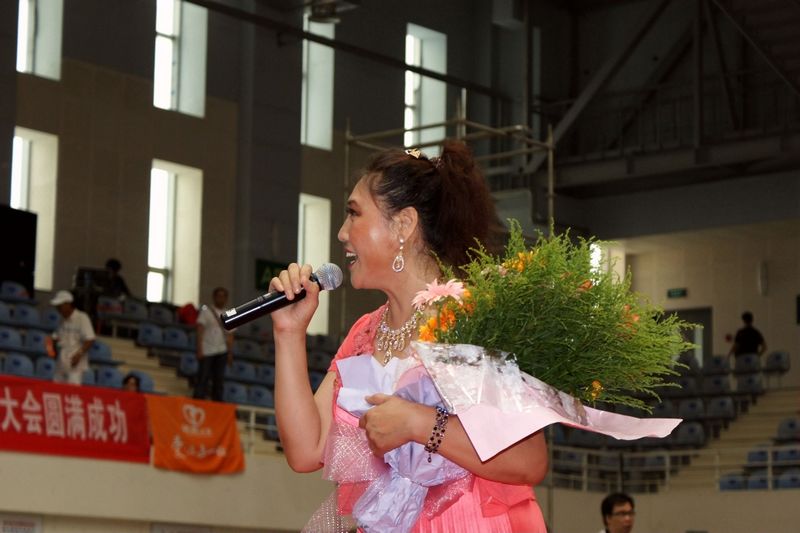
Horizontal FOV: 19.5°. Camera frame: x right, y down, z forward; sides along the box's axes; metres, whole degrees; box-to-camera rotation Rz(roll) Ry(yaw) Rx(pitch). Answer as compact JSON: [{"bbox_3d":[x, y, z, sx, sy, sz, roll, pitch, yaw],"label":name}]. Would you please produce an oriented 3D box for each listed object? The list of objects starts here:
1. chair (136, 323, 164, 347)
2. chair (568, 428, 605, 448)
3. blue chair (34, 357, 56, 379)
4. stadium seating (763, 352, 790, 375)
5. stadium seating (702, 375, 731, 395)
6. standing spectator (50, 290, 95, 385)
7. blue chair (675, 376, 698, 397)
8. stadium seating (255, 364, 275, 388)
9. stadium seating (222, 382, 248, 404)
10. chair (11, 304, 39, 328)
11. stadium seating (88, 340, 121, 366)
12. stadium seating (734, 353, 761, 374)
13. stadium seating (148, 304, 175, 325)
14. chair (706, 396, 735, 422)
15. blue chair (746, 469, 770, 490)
[{"bbox_3d":[-3.177,0.895,30.181,0.400,0.340,0.440,-6,-11,38],"label":"chair"},{"bbox_3d":[2.727,2.489,34.173,0.440,0.340,0.400,4,-9,-18],"label":"chair"},{"bbox_3d":[-3.990,1.206,26.969,0.380,0.340,0.420,-6,-11,38],"label":"blue chair"},{"bbox_3d":[5.749,1.447,35.622,0.440,0.340,0.400,-5,-10,32],"label":"stadium seating"},{"bbox_3d":[4.871,1.839,35.900,0.430,0.360,0.420,-5,-11,32],"label":"stadium seating"},{"bbox_3d":[-3.703,1.112,26.149,0.380,1.700,0.480,8,-12,-40],"label":"standing spectator"},{"bbox_3d":[4.423,1.878,36.200,0.430,0.360,0.420,-5,-11,30],"label":"blue chair"},{"bbox_3d":[-1.682,1.463,31.040,0.380,0.340,0.420,-6,-11,38],"label":"stadium seating"},{"bbox_3d":[-2.018,1.608,29.390,0.380,0.340,0.420,-6,-11,38],"label":"stadium seating"},{"bbox_3d":[-4.762,0.654,29.900,0.420,0.360,0.430,-7,-13,41],"label":"chair"},{"bbox_3d":[-3.608,1.038,28.315,0.400,0.340,0.440,-6,-11,38],"label":"stadium seating"},{"bbox_3d":[5.287,1.470,35.661,0.420,0.340,0.380,-4,-10,30],"label":"stadium seating"},{"bbox_3d":[-3.186,0.685,31.511,0.400,0.340,0.440,-6,-11,38],"label":"stadium seating"},{"bbox_3d":[4.780,2.132,34.900,0.430,0.360,0.420,-5,-11,33],"label":"chair"},{"bbox_3d":[5.068,3.056,32.700,0.430,0.360,0.420,-7,-12,40],"label":"blue chair"}]

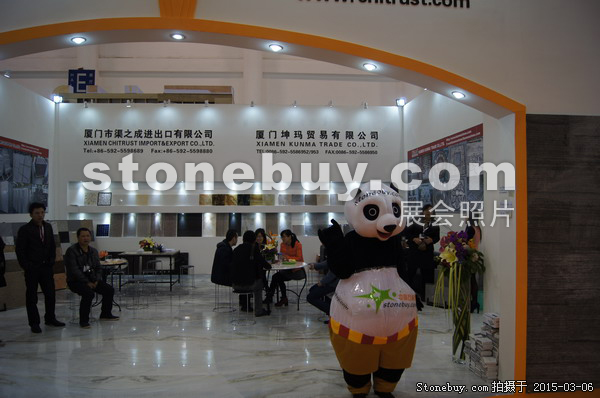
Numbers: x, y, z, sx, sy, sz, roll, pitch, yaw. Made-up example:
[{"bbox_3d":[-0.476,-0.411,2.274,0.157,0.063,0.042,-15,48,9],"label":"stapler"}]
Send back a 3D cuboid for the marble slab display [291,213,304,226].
[{"bbox_3d":[-0.058,0.502,11.384,0.310,0.300,0.025,0,-11,-4],"label":"marble slab display"}]

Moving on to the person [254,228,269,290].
[{"bbox_3d":[-0.653,1.167,7.926,0.480,1.280,0.750,0,-1,-6],"label":"person"}]

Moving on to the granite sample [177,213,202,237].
[{"bbox_3d":[-2.687,0.640,10.975,0.600,0.590,0.025,0,-10,-4],"label":"granite sample"}]

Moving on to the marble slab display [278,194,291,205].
[{"bbox_3d":[-0.378,0.034,10.945,0.300,0.280,0.025,0,-13,-4],"label":"marble slab display"}]

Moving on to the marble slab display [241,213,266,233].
[{"bbox_3d":[-1.116,0.619,10.898,0.600,0.580,0.025,0,-13,-4],"label":"marble slab display"}]

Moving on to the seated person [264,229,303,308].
[{"bbox_3d":[-0.263,1.165,7.626,0.680,1.270,0.470,1,-1,-23],"label":"seated person"}]

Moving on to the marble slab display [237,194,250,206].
[{"bbox_3d":[-1.351,0.034,10.882,0.300,0.280,0.025,0,-13,-4],"label":"marble slab display"}]

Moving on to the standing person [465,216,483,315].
[{"bbox_3d":[2.750,0.995,7.080,0.320,1.620,0.460,0,-1,6],"label":"standing person"}]

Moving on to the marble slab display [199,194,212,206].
[{"bbox_3d":[-2.432,0.034,11.650,0.320,0.300,0.030,0,-10,-3],"label":"marble slab display"}]

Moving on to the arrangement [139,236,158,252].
[{"bbox_3d":[-3.304,0.990,9.800,0.390,0.340,0.330,0,-2,0],"label":"arrangement"}]

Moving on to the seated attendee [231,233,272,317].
[{"bbox_3d":[-0.700,1.130,6.660,0.500,1.330,0.730,-1,-2,27],"label":"seated attendee"}]

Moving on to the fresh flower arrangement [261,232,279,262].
[{"bbox_3d":[-0.507,0.823,7.550,0.280,0.500,0.270,0,-2,0],"label":"fresh flower arrangement"}]

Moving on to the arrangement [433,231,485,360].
[{"bbox_3d":[1.700,1.039,4.835,0.530,1.398,0.470,0,-1,11],"label":"arrangement"}]

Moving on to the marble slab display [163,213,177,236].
[{"bbox_3d":[-3.232,0.640,11.145,0.310,0.600,0.025,0,-11,-4],"label":"marble slab display"}]

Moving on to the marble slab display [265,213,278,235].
[{"bbox_3d":[-0.685,0.635,11.105,0.300,0.590,0.025,0,-10,-4],"label":"marble slab display"}]

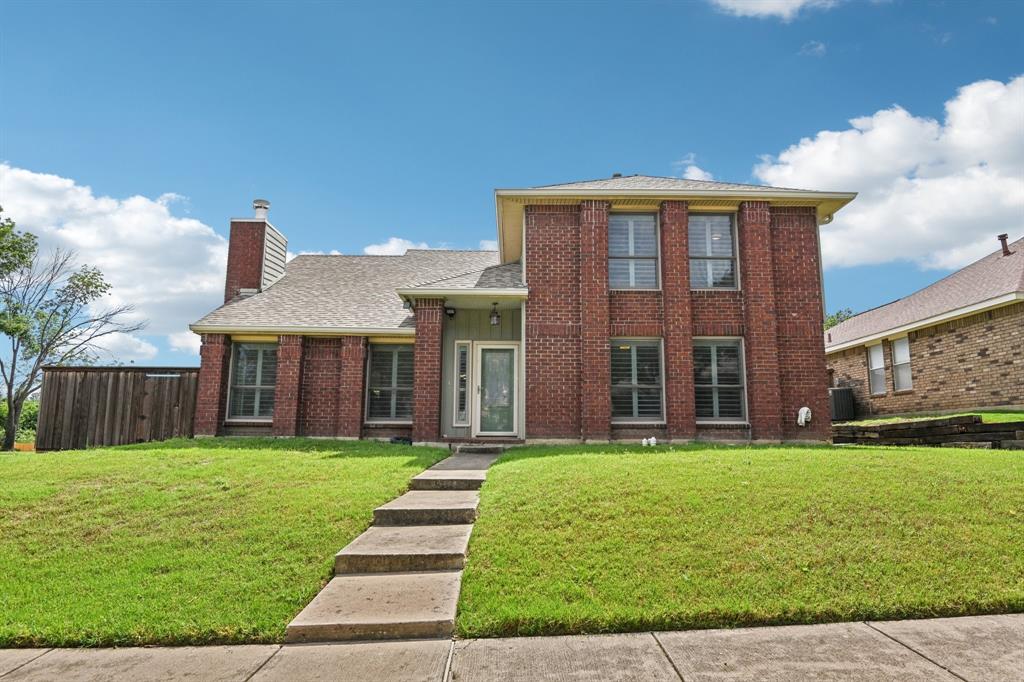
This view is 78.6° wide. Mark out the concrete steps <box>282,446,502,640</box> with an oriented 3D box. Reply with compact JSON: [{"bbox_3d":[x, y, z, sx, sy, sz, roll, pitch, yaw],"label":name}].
[{"bbox_3d":[-0.781,1.963,8.001,0.980,0.720,9.300,1,-8,0],"label":"concrete steps"}]

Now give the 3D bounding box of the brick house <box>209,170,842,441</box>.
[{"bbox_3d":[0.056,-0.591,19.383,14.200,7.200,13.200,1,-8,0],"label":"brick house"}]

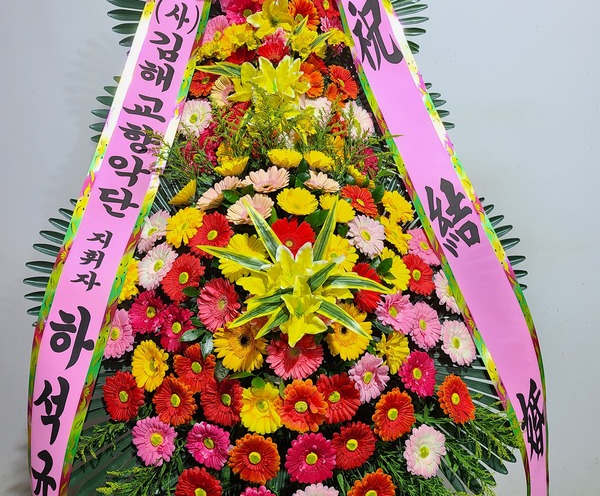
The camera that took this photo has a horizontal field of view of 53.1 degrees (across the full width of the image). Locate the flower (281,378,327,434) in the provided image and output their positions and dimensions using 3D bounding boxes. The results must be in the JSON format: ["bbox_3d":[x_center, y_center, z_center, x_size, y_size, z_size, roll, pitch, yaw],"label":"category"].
[{"bbox_3d":[0.010,0.336,1.280,0.106,0.112,0.038,-1,-20,-5],"label":"flower"}]

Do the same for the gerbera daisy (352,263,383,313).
[{"bbox_3d":[0.131,0.086,1.257,0.035,0.106,0.106,-19,-7,42],"label":"gerbera daisy"}]

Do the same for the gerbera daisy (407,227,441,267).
[{"bbox_3d":[0.307,-0.001,1.470,0.102,0.104,0.038,-4,-23,-22],"label":"gerbera daisy"}]

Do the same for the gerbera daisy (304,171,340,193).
[{"bbox_3d":[0.052,-0.155,1.482,0.099,0.035,0.099,-6,40,-37],"label":"gerbera daisy"}]

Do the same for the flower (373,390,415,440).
[{"bbox_3d":[0.186,0.338,1.219,0.106,0.106,0.042,-4,-8,-24],"label":"flower"}]

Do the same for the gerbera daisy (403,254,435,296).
[{"bbox_3d":[0.284,0.066,1.440,0.102,0.108,0.038,-5,-10,-26],"label":"gerbera daisy"}]

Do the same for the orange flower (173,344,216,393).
[{"bbox_3d":[-0.235,0.269,1.340,0.104,0.108,0.038,3,-17,17],"label":"orange flower"}]

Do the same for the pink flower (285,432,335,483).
[{"bbox_3d":[0.024,0.438,1.250,0.105,0.105,0.037,1,-12,-1],"label":"pink flower"}]

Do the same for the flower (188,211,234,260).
[{"bbox_3d":[-0.190,-0.029,1.290,0.107,0.107,0.037,3,-16,17],"label":"flower"}]

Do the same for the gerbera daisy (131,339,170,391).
[{"bbox_3d":[-0.307,0.247,1.259,0.107,0.107,0.042,2,-11,27],"label":"gerbera daisy"}]

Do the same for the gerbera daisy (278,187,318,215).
[{"bbox_3d":[-0.006,-0.103,1.414,0.100,0.035,0.100,-1,43,-4],"label":"gerbera daisy"}]

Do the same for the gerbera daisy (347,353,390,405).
[{"bbox_3d":[0.154,0.287,1.330,0.102,0.108,0.038,-4,-6,-20],"label":"gerbera daisy"}]

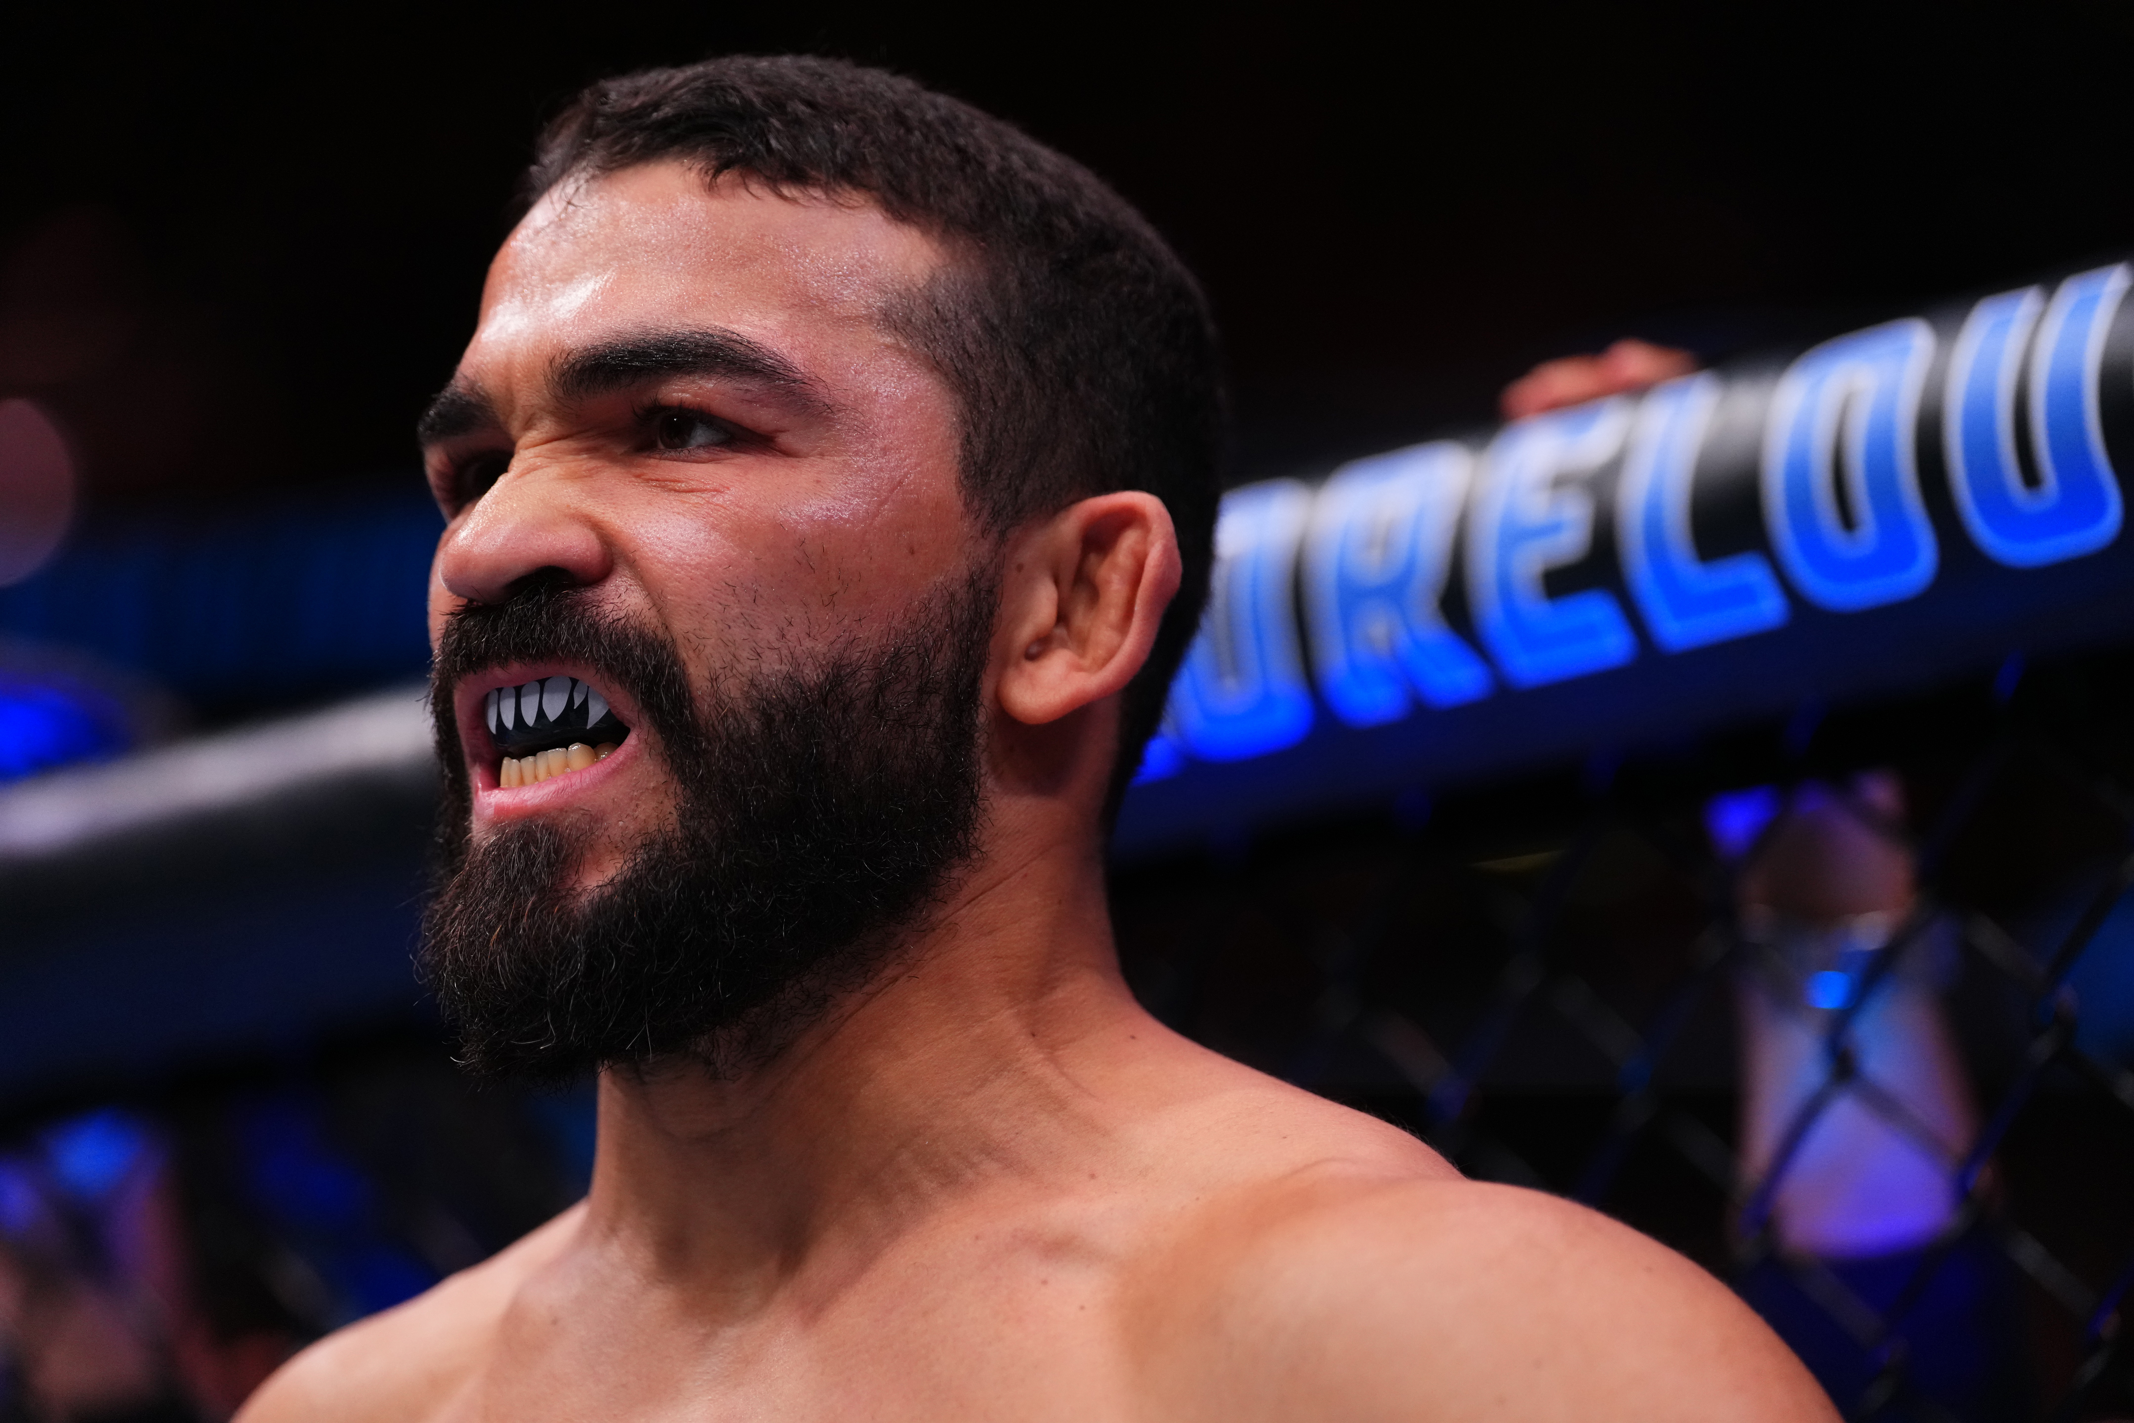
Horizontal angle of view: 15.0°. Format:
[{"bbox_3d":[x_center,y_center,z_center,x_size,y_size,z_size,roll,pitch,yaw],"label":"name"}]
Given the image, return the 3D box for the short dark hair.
[{"bbox_3d":[-0.053,-0.062,2.041,0.171,0.188,0.192,-15,-22,42],"label":"short dark hair"}]

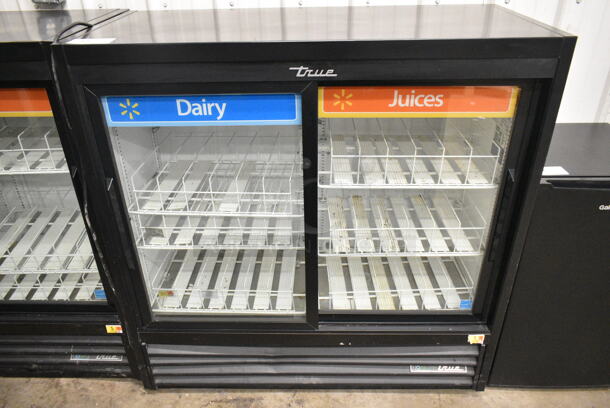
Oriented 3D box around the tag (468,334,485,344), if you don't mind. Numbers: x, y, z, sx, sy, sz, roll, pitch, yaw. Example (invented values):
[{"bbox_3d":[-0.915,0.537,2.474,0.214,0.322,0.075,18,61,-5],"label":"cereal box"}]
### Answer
[{"bbox_3d":[0.562,0.444,1.498,0.052,0.041,0.004,0,30,1],"label":"tag"}]

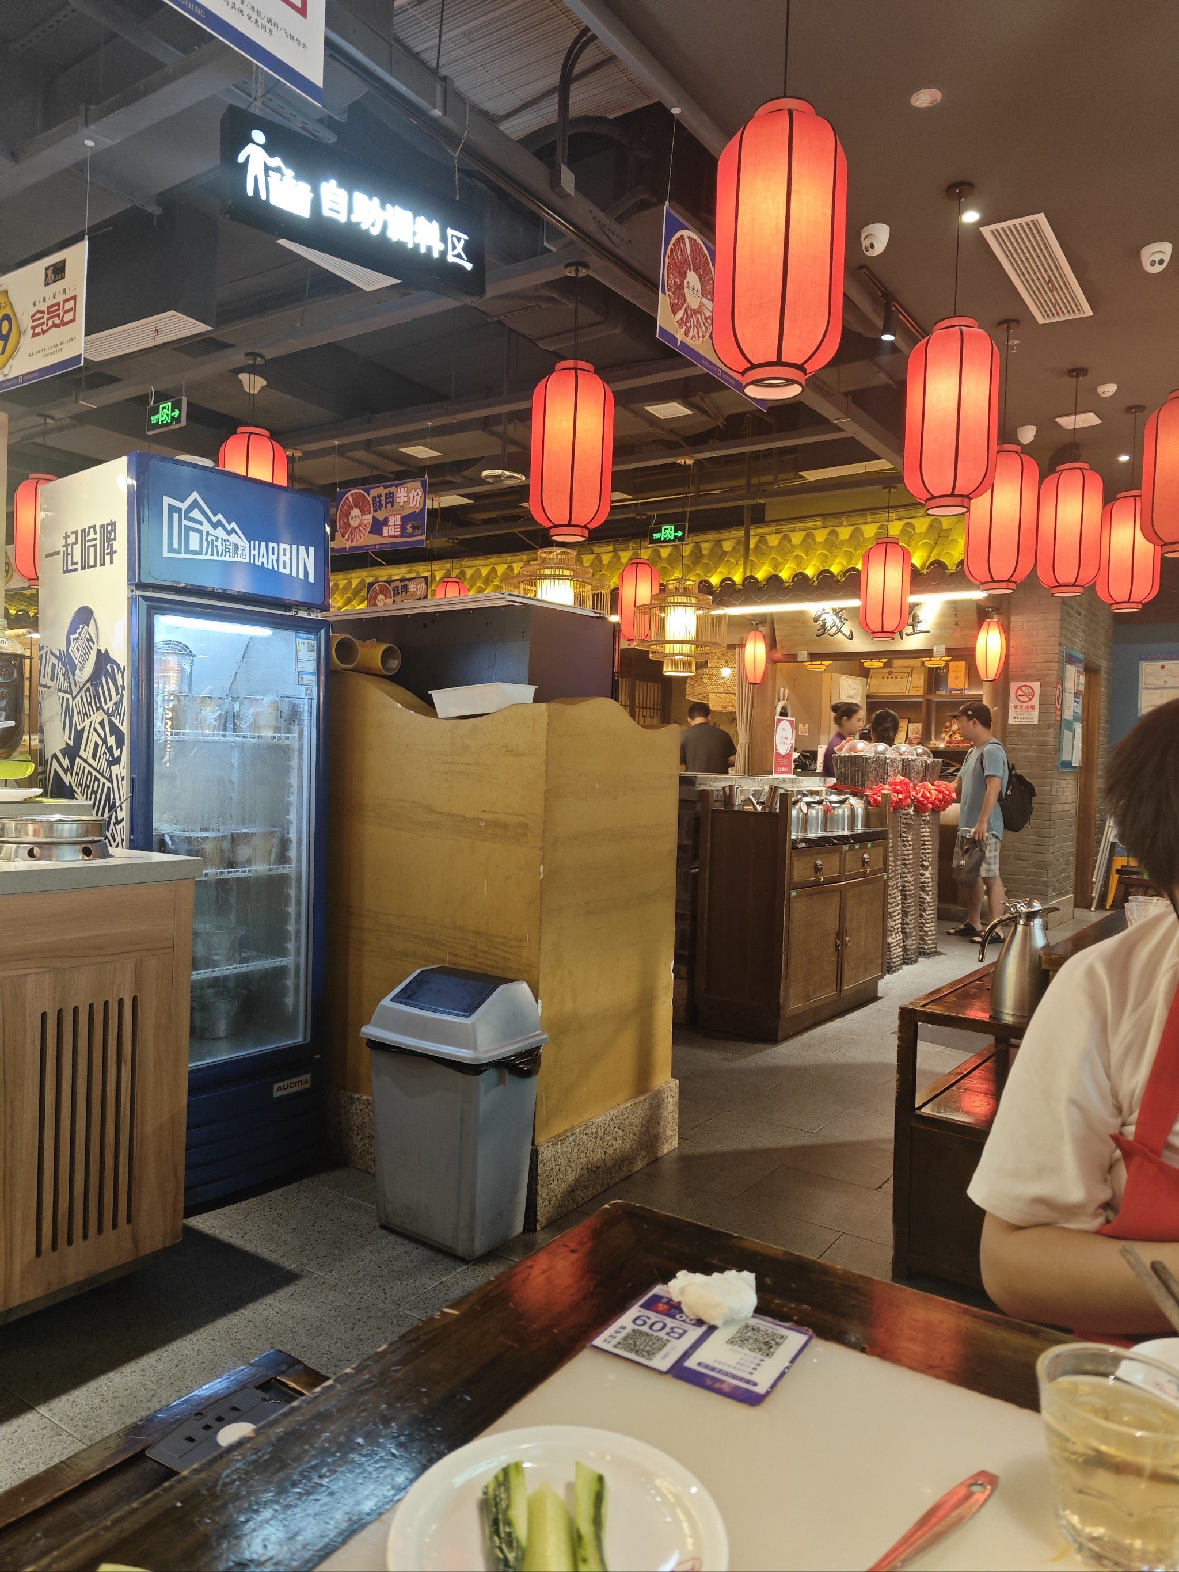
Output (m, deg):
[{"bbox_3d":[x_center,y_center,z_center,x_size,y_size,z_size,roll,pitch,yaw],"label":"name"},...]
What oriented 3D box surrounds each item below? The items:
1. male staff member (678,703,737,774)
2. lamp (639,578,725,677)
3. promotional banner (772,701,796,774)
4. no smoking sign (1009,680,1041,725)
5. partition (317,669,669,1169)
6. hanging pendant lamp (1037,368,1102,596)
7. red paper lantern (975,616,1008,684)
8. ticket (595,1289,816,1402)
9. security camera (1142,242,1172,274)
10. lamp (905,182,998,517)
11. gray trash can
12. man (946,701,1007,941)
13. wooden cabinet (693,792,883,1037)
[{"bbox_3d":[0.885,0.199,8.026,0.500,1.680,0.360,2,2,-6],"label":"male staff member"},{"bbox_3d":[0.521,-0.902,5.950,0.520,0.530,0.520,2,2,0],"label":"lamp"},{"bbox_3d":[0.980,-0.222,5.249,0.050,0.345,0.210,3,2,35],"label":"promotional banner"},{"bbox_3d":[3.206,-0.608,7.688,0.200,0.303,0.006,3,2,35],"label":"no smoking sign"},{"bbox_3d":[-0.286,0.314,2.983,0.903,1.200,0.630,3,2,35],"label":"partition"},{"bbox_3d":[2.389,-1.496,5.166,0.300,1.085,0.300,3,2,35],"label":"hanging pendant lamp"},{"bbox_3d":[2.901,-0.987,7.551,0.228,0.460,0.228,3,2,35],"label":"red paper lantern"},{"bbox_3d":[0.078,0.375,0.712,0.117,0.004,0.100,3,2,30],"label":"ticket"},{"bbox_3d":[2.254,-2.091,4.153,0.110,0.094,0.110,3,2,30],"label":"security camera"},{"bbox_3d":[1.253,-1.488,3.593,0.300,1.090,0.300,3,2,35],"label":"lamp"},{"bbox_3d":[-0.319,0.752,2.499,0.355,0.615,0.270,3,2,35],"label":"gray trash can"},{"bbox_3d":[2.654,0.230,7.131,0.430,1.620,0.470,3,2,28],"label":"man"},{"bbox_3d":[1.057,0.580,5.277,0.420,1.100,1.350,3,2,35],"label":"wooden cabinet"}]

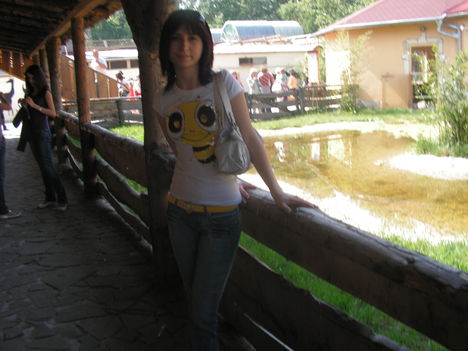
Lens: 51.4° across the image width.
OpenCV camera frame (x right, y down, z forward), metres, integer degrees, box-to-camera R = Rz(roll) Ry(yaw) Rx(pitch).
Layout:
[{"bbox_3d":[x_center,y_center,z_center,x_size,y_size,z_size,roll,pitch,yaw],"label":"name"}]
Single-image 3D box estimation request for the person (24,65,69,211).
[{"bbox_3d":[-2.128,-0.418,5.538,0.460,1.620,0.440,-7,12,-22],"label":"person"}]

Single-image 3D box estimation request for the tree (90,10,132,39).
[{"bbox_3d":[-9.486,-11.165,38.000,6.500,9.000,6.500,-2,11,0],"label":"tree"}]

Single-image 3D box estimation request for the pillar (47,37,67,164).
[{"bbox_3d":[-3.112,-1.297,8.597,0.210,2.200,0.210,-7,12,-24],"label":"pillar"}]

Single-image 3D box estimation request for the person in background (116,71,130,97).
[{"bbox_3d":[-4.124,-3.070,18.000,0.500,1.650,0.400,-7,12,-24],"label":"person in background"}]

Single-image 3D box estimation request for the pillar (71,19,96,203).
[{"bbox_3d":[-1.866,-0.813,6.033,0.170,2.180,0.170,-7,12,-24],"label":"pillar"}]

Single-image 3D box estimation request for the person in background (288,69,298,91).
[{"bbox_3d":[2.222,-3.189,18.300,0.440,1.600,0.320,0,11,9],"label":"person in background"}]

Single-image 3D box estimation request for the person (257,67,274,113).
[{"bbox_3d":[1.196,-3.226,18.300,0.520,1.700,0.340,-3,11,-6],"label":"person"}]

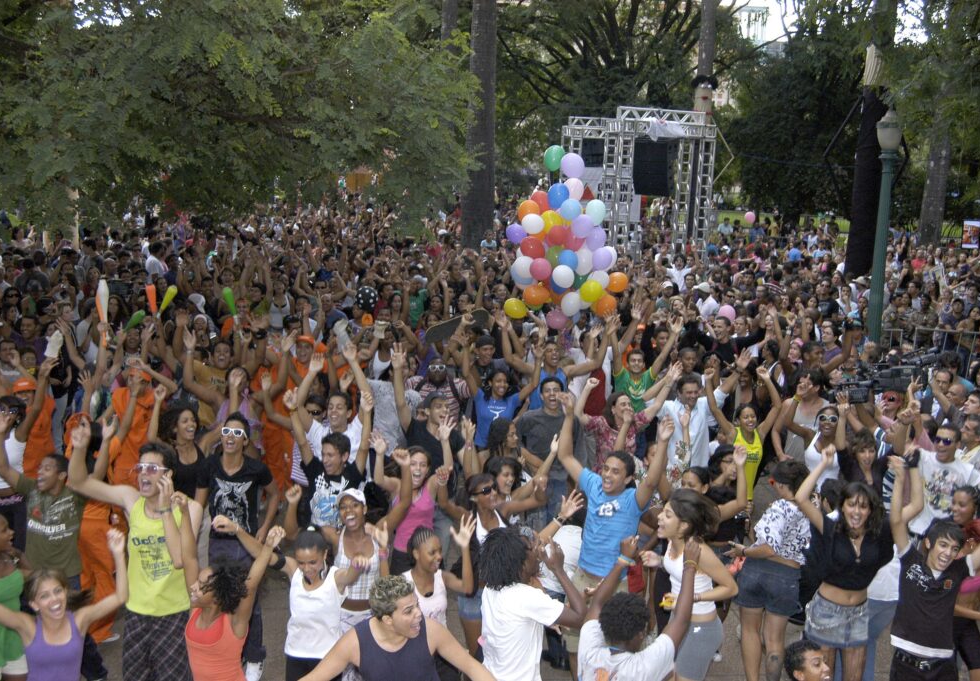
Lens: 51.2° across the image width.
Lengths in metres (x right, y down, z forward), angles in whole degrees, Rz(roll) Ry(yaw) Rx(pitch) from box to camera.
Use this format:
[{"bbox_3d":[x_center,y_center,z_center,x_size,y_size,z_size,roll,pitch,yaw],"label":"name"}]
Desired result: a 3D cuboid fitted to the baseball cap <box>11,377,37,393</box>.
[{"bbox_3d":[-3.617,0.342,7.950,0.190,0.130,0.250,0,10,-12],"label":"baseball cap"}]

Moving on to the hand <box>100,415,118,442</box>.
[{"bbox_3d":[-2.008,0.464,5.400,0.100,0.155,0.085,5,10,-11],"label":"hand"}]

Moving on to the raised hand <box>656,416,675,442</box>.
[{"bbox_3d":[0.892,0.447,5.200,0.095,0.150,0.075,7,11,11],"label":"raised hand"}]

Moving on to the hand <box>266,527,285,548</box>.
[{"bbox_3d":[-0.912,0.838,4.350,0.085,0.105,0.080,16,13,-23],"label":"hand"}]

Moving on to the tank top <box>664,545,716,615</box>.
[{"bbox_3d":[0.965,1.151,4.950,0.220,0.380,0.290,-11,11,-24],"label":"tank top"}]

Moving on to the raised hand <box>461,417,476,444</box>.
[{"bbox_3d":[-0.114,0.488,5.550,0.085,0.155,0.065,5,11,17],"label":"raised hand"}]

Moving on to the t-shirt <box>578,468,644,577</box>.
[{"bbox_3d":[0.695,1.041,5.850,0.400,0.610,0.260,10,10,14],"label":"t-shirt"}]

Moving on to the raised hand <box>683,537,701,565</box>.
[{"bbox_3d":[0.827,0.862,4.200,0.085,0.120,0.080,4,10,0],"label":"raised hand"}]

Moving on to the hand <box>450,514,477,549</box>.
[{"bbox_3d":[-0.118,0.868,4.650,0.120,0.165,0.070,8,10,0],"label":"hand"}]

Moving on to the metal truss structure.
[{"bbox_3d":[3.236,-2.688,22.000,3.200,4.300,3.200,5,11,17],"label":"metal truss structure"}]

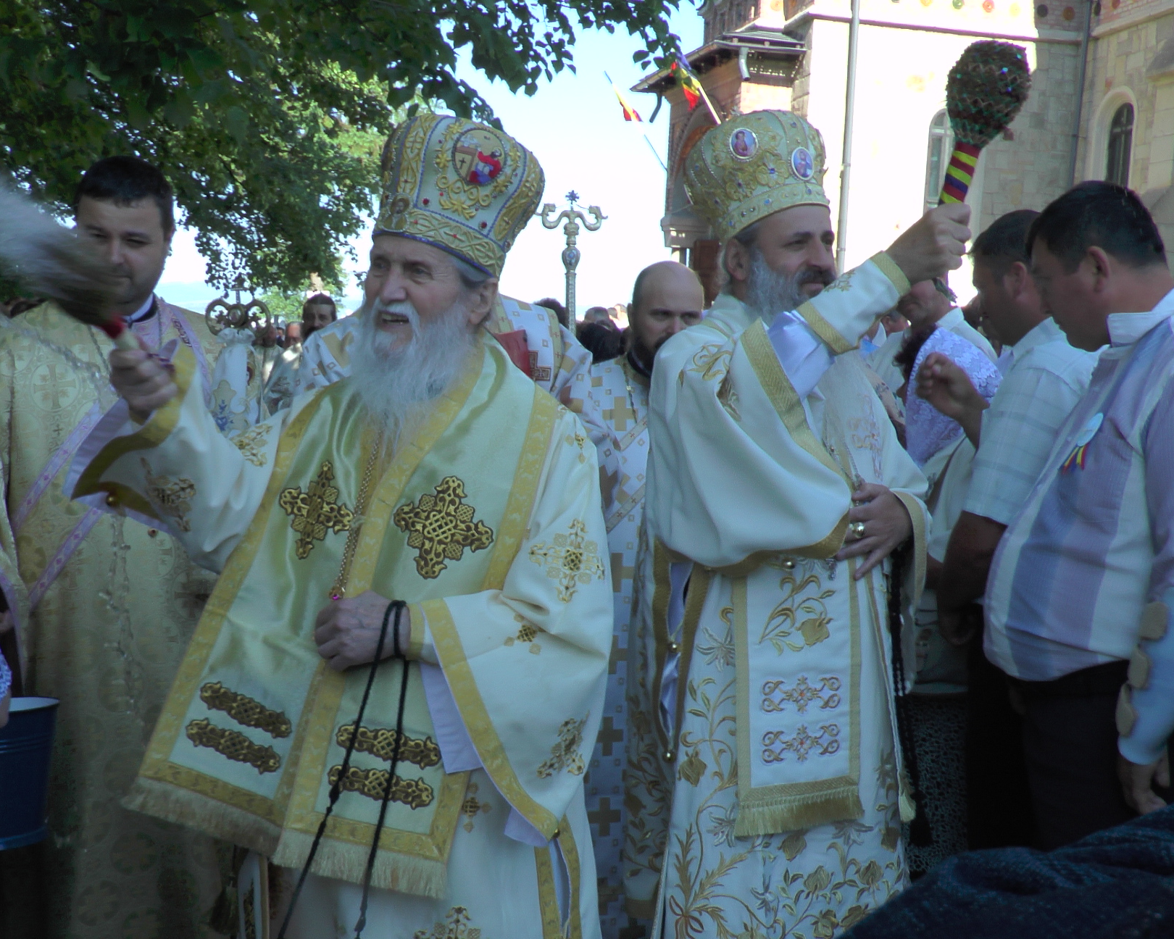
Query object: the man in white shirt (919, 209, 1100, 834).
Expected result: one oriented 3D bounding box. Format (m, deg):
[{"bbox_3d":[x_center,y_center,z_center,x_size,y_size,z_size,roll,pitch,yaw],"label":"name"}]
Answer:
[{"bbox_3d":[0.831,0.361,2.599,0.440,1.720,0.500,4,7,12],"label":"man in white shirt"}]

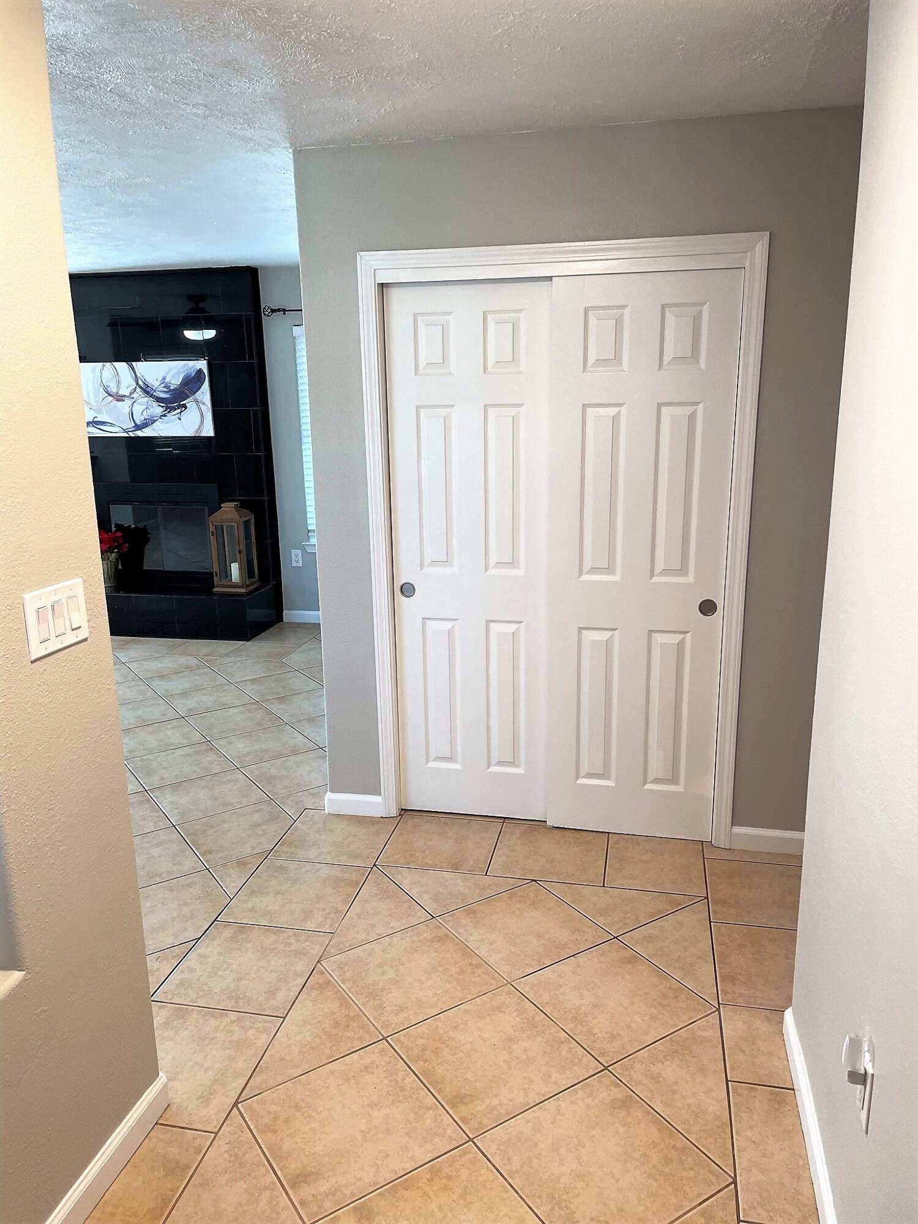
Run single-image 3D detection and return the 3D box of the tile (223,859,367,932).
[{"bbox_3d":[-0.542,0.953,3.102,0.394,0.010,0.398,2,14,12],"label":"tile"}]

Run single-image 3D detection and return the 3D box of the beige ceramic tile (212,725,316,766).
[{"bbox_3d":[-0.939,0.648,4.445,0.404,0.011,0.404,-9,16,-32],"label":"beige ceramic tile"}]

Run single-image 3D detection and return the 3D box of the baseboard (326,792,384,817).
[{"bbox_3d":[-0.418,0.766,3.655,0.240,0.087,0.015,2,14,12],"label":"baseboard"}]

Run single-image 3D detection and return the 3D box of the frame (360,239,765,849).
[{"bbox_3d":[0.336,-0.195,3.311,1.343,2.112,0.120,2,14,13],"label":"frame"}]

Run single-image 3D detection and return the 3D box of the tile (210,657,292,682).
[{"bbox_3d":[-1.269,0.357,5.657,0.404,0.011,0.404,-9,16,-32],"label":"tile"}]

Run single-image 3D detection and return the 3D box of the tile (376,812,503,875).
[{"bbox_3d":[-0.063,0.867,3.427,0.398,0.010,0.398,2,14,12],"label":"tile"}]

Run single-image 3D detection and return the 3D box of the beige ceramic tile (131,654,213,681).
[{"bbox_3d":[-1.823,0.329,5.725,0.398,0.010,0.398,-10,16,-32],"label":"beige ceramic tile"}]

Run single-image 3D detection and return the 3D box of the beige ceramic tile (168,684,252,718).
[{"bbox_3d":[-1.378,0.484,5.066,0.398,0.010,0.398,-10,16,-32],"label":"beige ceramic tile"}]

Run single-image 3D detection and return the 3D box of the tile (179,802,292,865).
[{"bbox_3d":[-0.833,0.862,3.564,0.404,0.011,0.404,-9,16,-32],"label":"tile"}]

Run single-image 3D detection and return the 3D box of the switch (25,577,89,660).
[{"bbox_3d":[-0.765,0.011,1.746,0.010,0.122,0.171,3,14,14],"label":"switch"}]

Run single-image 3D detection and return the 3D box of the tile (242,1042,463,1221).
[{"bbox_3d":[-0.252,1.193,2.141,0.400,0.012,0.400,-10,16,-32],"label":"tile"}]

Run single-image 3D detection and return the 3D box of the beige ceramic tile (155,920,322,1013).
[{"bbox_3d":[-0.628,1.054,2.729,0.393,0.012,0.400,2,14,13],"label":"beige ceramic tile"}]

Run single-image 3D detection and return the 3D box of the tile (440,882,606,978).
[{"bbox_3d":[0.205,1.001,2.901,0.400,0.012,0.400,-10,16,-32],"label":"tile"}]

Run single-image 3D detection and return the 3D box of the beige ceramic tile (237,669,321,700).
[{"bbox_3d":[-1.041,0.427,5.313,0.400,0.012,0.400,-10,16,-32],"label":"beige ceramic tile"}]

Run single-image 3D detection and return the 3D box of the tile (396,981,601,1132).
[{"bbox_3d":[0.089,1.142,2.372,0.404,0.011,0.404,-9,16,-32],"label":"tile"}]

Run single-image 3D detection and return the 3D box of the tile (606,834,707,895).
[{"bbox_3d":[0.702,0.901,3.282,0.337,0.012,0.400,2,14,13],"label":"tile"}]

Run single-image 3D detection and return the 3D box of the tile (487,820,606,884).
[{"bbox_3d":[0.338,0.891,3.391,0.404,0.011,0.404,2,14,12],"label":"tile"}]

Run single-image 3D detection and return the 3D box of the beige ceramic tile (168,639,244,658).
[{"bbox_3d":[-1.679,0.246,6.131,0.392,0.011,0.392,2,14,12],"label":"beige ceramic tile"}]

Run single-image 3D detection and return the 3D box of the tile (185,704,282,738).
[{"bbox_3d":[-1.163,0.570,4.777,0.404,0.011,0.404,-9,16,-32],"label":"tile"}]

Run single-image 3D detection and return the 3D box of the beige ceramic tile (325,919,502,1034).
[{"bbox_3d":[-0.134,1.052,2.671,0.398,0.010,0.398,-10,16,-32],"label":"beige ceramic tile"}]

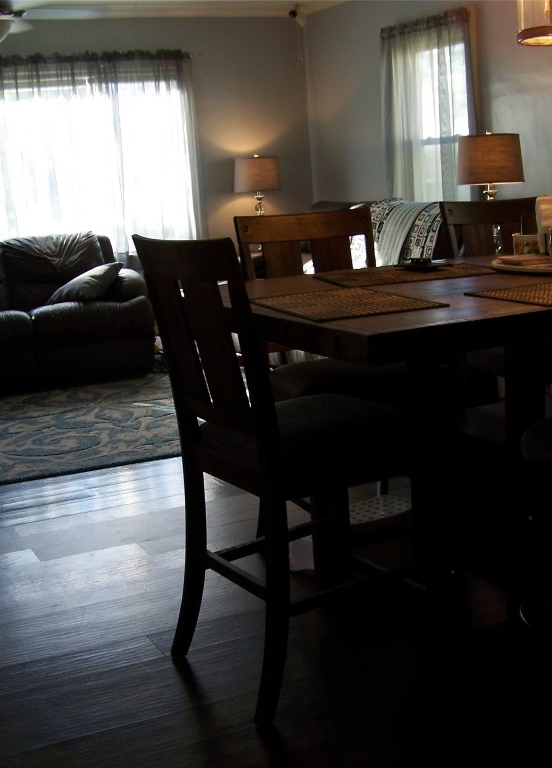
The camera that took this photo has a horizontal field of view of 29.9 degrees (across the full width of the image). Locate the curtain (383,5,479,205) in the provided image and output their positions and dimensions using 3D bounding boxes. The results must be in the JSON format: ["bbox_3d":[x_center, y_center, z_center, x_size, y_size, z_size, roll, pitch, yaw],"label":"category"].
[{"bbox_3d":[0.933,-1.582,6.413,0.100,1.340,0.990,-9,13,-23],"label":"curtain"}]

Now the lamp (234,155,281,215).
[{"bbox_3d":[-0.119,-1.284,7.317,0.325,0.665,0.325,-3,12,1],"label":"lamp"}]

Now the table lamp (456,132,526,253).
[{"bbox_3d":[1.039,-0.864,4.992,0.325,0.665,0.325,-3,12,1],"label":"table lamp"}]

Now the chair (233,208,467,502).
[{"bbox_3d":[0.198,0.011,3.269,0.485,1.090,0.560,-7,12,-17],"label":"chair"}]

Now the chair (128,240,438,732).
[{"bbox_3d":[0.033,0.169,2.544,0.560,1.095,0.485,-10,13,-30],"label":"chair"}]

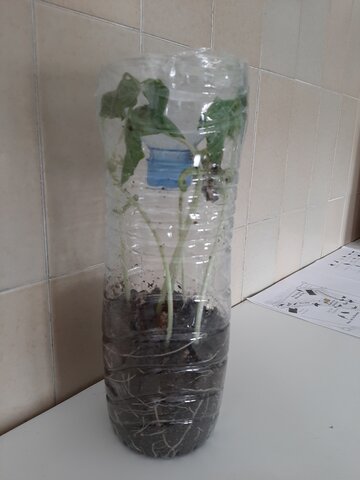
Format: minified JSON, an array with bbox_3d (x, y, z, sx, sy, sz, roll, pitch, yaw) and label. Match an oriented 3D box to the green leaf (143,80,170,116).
[{"bbox_3d":[-0.015,-0.085,0.214,0.015,0.020,0.014,2,15,0],"label":"green leaf"}]

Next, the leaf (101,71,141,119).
[{"bbox_3d":[-0.037,-0.090,0.225,0.025,0.027,0.016,2,15,0],"label":"leaf"}]

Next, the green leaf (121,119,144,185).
[{"bbox_3d":[-0.029,-0.055,0.223,0.015,0.040,0.016,2,15,0],"label":"green leaf"}]

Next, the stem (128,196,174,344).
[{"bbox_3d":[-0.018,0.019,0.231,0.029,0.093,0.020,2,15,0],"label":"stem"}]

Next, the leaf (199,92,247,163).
[{"bbox_3d":[0.026,-0.067,0.217,0.029,0.040,0.025,2,15,0],"label":"leaf"}]

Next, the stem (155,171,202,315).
[{"bbox_3d":[0.000,0.001,0.252,0.032,0.106,0.020,2,15,0],"label":"stem"}]

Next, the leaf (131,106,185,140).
[{"bbox_3d":[-0.014,-0.071,0.217,0.033,0.018,0.020,2,15,0],"label":"leaf"}]

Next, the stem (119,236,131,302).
[{"bbox_3d":[-0.041,0.022,0.268,0.009,0.057,0.010,2,15,0],"label":"stem"}]

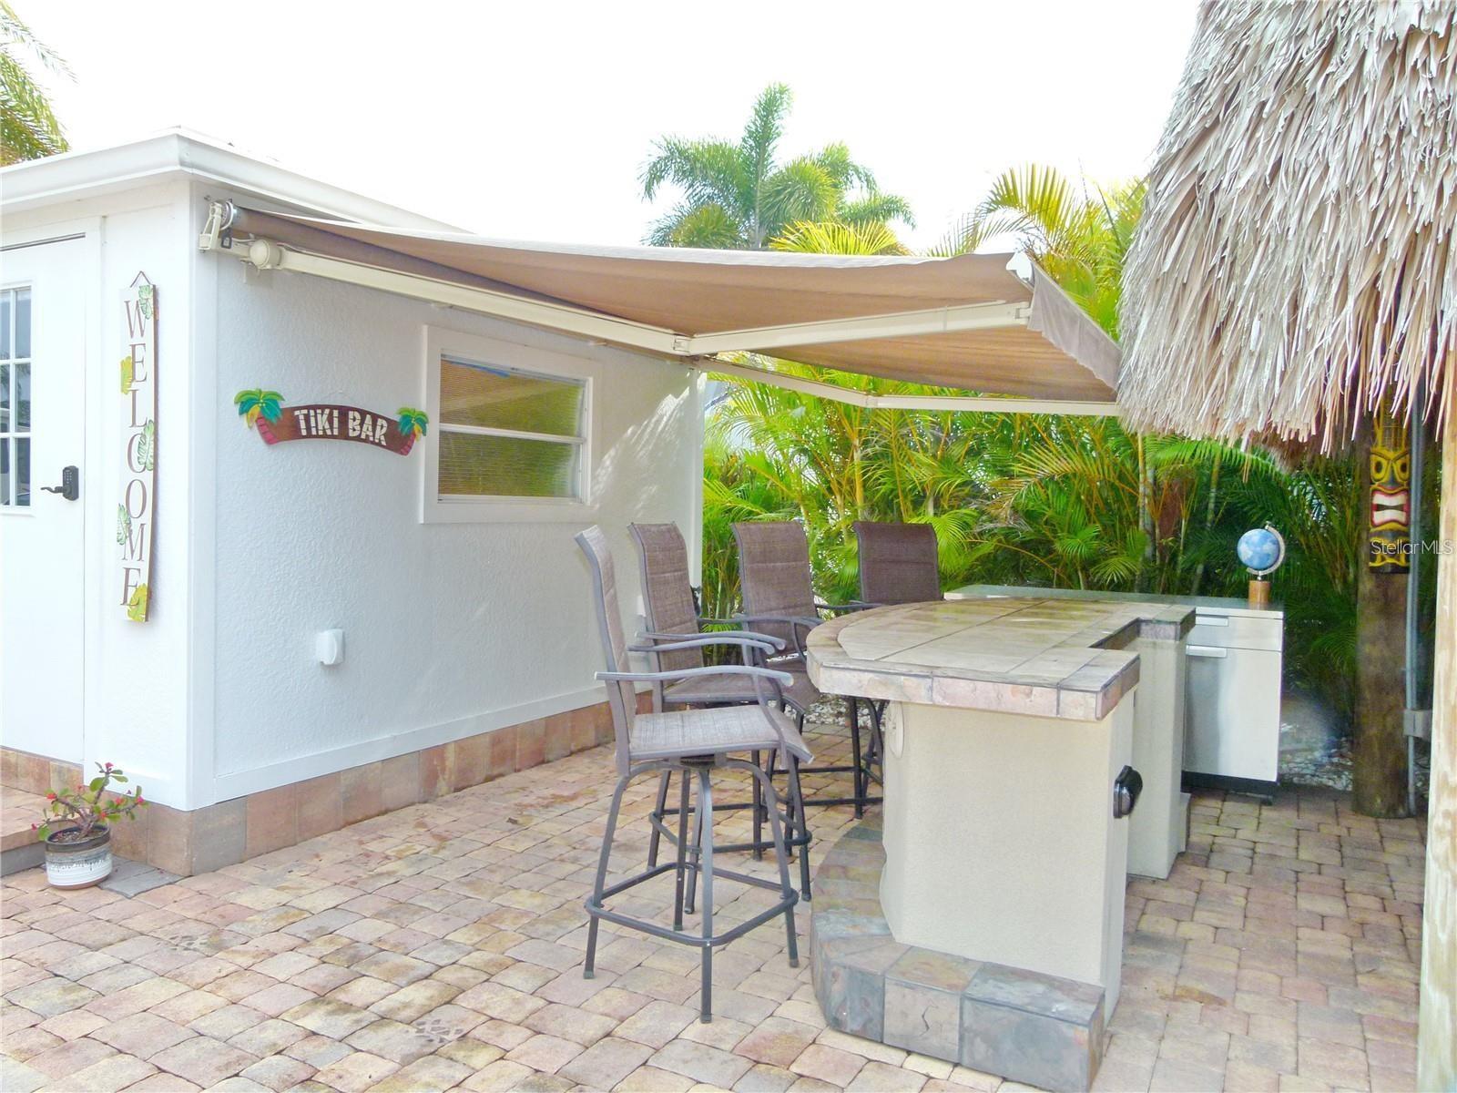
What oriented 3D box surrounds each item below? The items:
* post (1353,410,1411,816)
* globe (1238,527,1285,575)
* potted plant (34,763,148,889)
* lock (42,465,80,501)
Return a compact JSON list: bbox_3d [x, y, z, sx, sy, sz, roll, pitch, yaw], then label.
[{"bbox_3d":[3.055,0.126,4.859,0.240,2.200,0.240,2,2,28],"label":"post"},{"bbox_3d":[2.810,0.021,5.538,0.230,0.250,0.210,2,2,27],"label":"globe"},{"bbox_3d":[-2.255,0.961,3.697,0.310,0.410,0.300,2,2,28],"label":"potted plant"},{"bbox_3d":[-2.581,-0.246,4.078,0.145,0.135,0.070,2,2,28],"label":"lock"}]

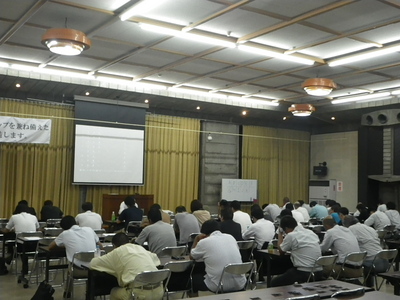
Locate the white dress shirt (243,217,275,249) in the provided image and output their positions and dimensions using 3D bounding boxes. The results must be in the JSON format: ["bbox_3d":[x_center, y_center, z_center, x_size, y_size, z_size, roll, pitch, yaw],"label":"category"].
[{"bbox_3d":[1.072,1.498,8.699,0.530,0.600,0.460,4,-4,-34],"label":"white dress shirt"}]

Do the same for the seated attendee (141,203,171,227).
[{"bbox_3d":[-0.990,1.758,10.342,0.540,1.240,0.780,4,-4,-34],"label":"seated attendee"}]

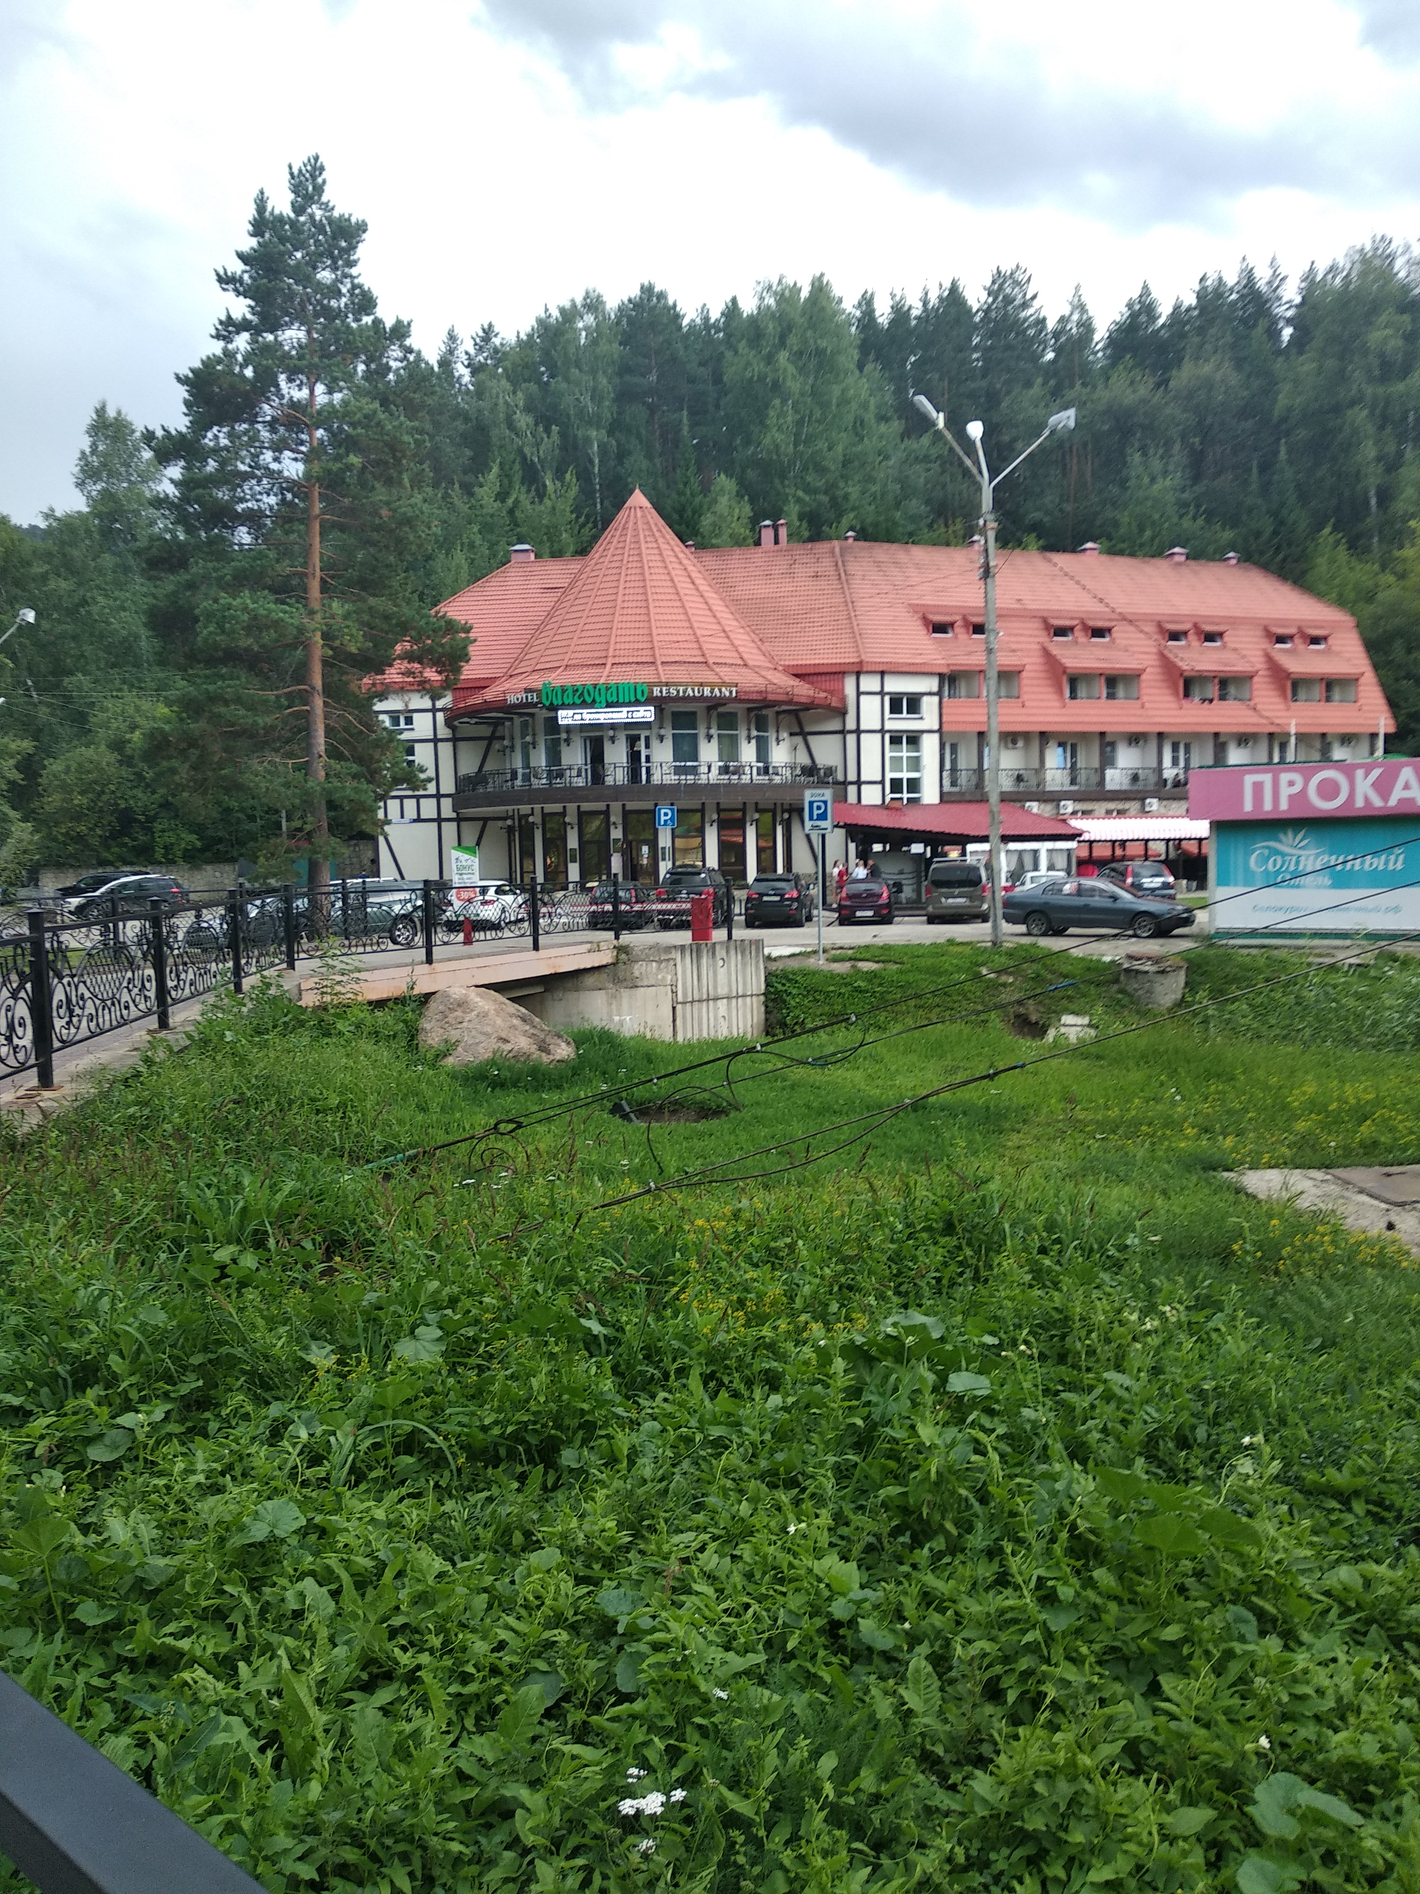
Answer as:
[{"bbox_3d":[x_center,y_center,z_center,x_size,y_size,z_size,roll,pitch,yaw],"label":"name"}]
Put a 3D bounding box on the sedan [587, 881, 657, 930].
[{"bbox_3d":[-2.878,-1.410,46.952,1.730,1.600,4.200,-1,3,7],"label":"sedan"}]

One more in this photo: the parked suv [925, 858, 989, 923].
[{"bbox_3d":[7.876,-1.784,45.141,1.920,1.980,4.950,-1,3,11],"label":"parked suv"}]

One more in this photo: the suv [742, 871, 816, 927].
[{"bbox_3d":[2.346,-1.544,46.548,1.890,1.740,4.680,-1,3,9],"label":"suv"}]

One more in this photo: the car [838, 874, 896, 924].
[{"bbox_3d":[5.081,-1.503,45.756,1.700,1.470,4.350,-1,3,9],"label":"car"}]

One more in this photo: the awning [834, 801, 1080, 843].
[{"bbox_3d":[8.885,-4.456,51.000,8.300,1.450,4.700,-2,3,-6],"label":"awning"}]

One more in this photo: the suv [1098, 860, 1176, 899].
[{"bbox_3d":[16.182,-2.366,53.750,1.820,1.680,4.500,-1,3,0],"label":"suv"}]

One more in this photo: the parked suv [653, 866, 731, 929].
[{"bbox_3d":[-0.527,-1.631,46.243,1.950,1.920,4.900,-1,3,8],"label":"parked suv"}]

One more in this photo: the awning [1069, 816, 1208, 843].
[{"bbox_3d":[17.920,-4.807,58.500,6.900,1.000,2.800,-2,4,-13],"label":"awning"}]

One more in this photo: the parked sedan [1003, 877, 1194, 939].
[{"bbox_3d":[9.223,-0.955,33.858,4.500,1.410,1.700,1,4,32],"label":"parked sedan"}]

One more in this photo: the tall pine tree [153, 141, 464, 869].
[{"bbox_3d":[-10.663,-10.343,37.885,8.300,20.600,8.000,-1,3,0],"label":"tall pine tree"}]

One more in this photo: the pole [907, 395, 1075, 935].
[{"bbox_3d":[6.268,-5.810,30.957,3.400,11.500,2.100,-1,3,0],"label":"pole"}]

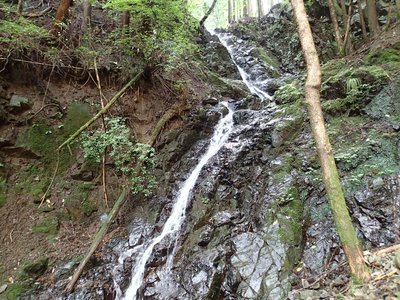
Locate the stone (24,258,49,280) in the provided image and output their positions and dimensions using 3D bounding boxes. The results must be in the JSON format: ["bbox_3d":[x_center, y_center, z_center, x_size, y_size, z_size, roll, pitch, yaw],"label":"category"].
[{"bbox_3d":[-2.565,1.836,4.500,0.348,0.243,0.350,3,-9,-20],"label":"stone"}]

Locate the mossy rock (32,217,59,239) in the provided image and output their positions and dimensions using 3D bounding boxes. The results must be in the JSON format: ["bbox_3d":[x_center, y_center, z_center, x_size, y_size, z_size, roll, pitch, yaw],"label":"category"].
[{"bbox_3d":[-2.635,1.318,4.950,0.369,0.350,0.330,3,-9,-20],"label":"mossy rock"}]

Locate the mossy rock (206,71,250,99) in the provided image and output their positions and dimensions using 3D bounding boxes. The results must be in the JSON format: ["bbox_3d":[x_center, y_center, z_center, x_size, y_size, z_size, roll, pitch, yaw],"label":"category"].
[{"bbox_3d":[0.836,-2.064,9.200,1.377,0.696,0.900,0,-8,0],"label":"mossy rock"}]

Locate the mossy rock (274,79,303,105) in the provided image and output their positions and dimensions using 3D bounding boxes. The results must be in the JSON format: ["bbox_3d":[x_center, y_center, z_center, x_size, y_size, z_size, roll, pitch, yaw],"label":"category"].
[{"bbox_3d":[2.365,-1.519,7.700,0.658,0.504,0.650,0,-8,0],"label":"mossy rock"}]

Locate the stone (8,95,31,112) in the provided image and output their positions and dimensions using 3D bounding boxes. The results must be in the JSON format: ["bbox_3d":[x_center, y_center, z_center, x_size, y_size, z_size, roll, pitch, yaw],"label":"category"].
[{"bbox_3d":[-3.490,-0.895,5.600,0.321,0.272,0.320,3,-9,-20],"label":"stone"}]

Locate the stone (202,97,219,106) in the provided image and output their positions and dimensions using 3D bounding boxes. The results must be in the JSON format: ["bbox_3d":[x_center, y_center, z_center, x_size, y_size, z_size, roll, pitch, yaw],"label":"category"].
[{"bbox_3d":[0.292,-1.373,8.200,0.485,0.221,0.360,0,-8,0],"label":"stone"}]

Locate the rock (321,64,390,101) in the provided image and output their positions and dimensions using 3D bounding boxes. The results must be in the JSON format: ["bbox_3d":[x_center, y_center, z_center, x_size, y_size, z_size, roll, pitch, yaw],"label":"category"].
[{"bbox_3d":[3.512,-1.514,6.700,1.423,0.651,0.900,-3,-9,20],"label":"rock"}]

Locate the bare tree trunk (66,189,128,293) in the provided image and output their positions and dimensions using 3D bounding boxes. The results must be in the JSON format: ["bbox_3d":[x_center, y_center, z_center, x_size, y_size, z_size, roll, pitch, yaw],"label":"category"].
[{"bbox_3d":[-1.774,1.500,5.150,0.130,1.963,0.130,-5,-44,34],"label":"bare tree trunk"}]

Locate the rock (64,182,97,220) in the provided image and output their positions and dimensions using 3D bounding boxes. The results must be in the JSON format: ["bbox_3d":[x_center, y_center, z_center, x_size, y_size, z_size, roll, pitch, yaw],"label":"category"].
[{"bbox_3d":[-2.195,0.939,5.350,0.542,0.720,0.450,3,-9,-20],"label":"rock"}]

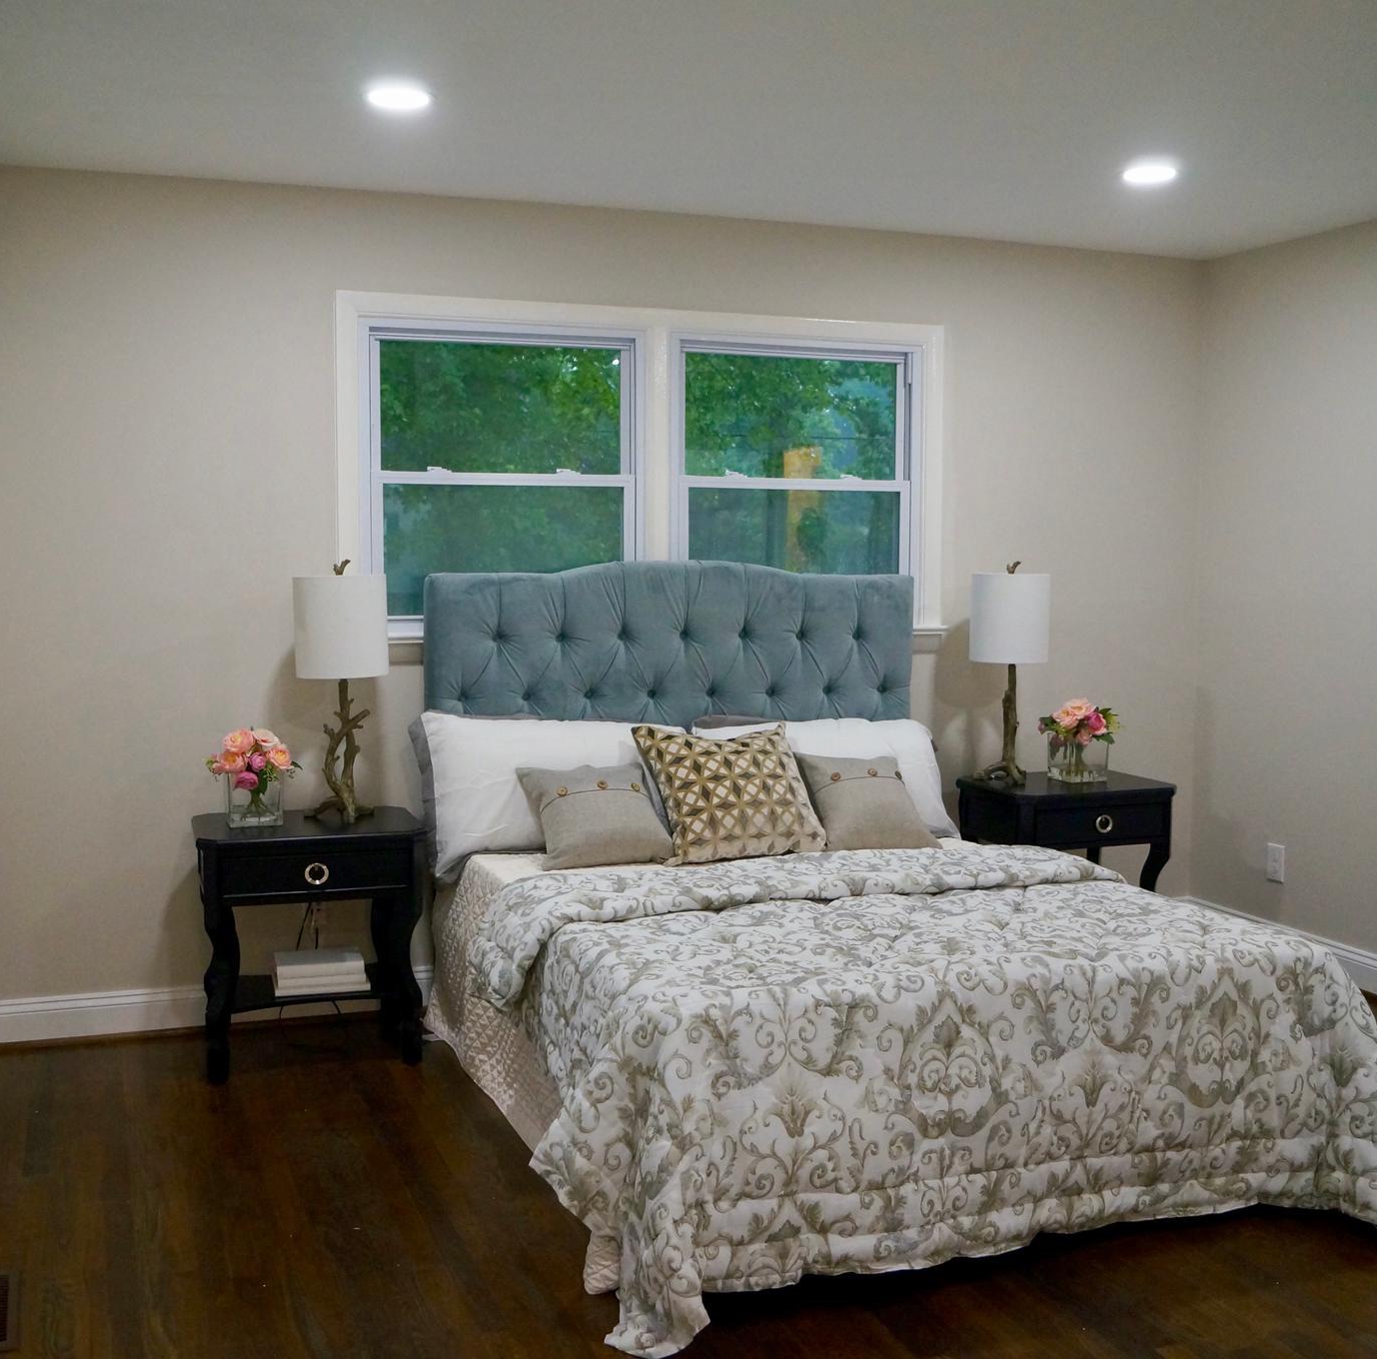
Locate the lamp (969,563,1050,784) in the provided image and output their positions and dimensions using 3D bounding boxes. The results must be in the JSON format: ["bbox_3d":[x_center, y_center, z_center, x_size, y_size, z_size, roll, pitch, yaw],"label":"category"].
[{"bbox_3d":[1.044,-0.021,4.975,0.250,0.715,0.250,0,5,0],"label":"lamp"}]

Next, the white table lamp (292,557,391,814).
[{"bbox_3d":[-0.954,0.034,4.239,0.250,0.720,0.250,-2,5,-21],"label":"white table lamp"}]

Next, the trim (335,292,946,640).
[{"bbox_3d":[-0.074,-0.652,4.879,2.040,1.010,0.100,-2,5,-21],"label":"trim"}]

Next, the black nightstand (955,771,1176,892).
[{"bbox_3d":[1.224,0.657,5.035,0.595,0.645,0.430,-2,5,-21],"label":"black nightstand"}]

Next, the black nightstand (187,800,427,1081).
[{"bbox_3d":[-1.046,0.719,4.237,0.590,0.645,0.440,-2,5,-21],"label":"black nightstand"}]

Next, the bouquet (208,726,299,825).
[{"bbox_3d":[-1.194,0.264,4.209,0.250,0.266,0.230,-2,5,-21],"label":"bouquet"}]

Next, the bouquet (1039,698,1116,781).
[{"bbox_3d":[1.289,0.197,5.068,0.250,0.266,0.230,-2,5,-21],"label":"bouquet"}]

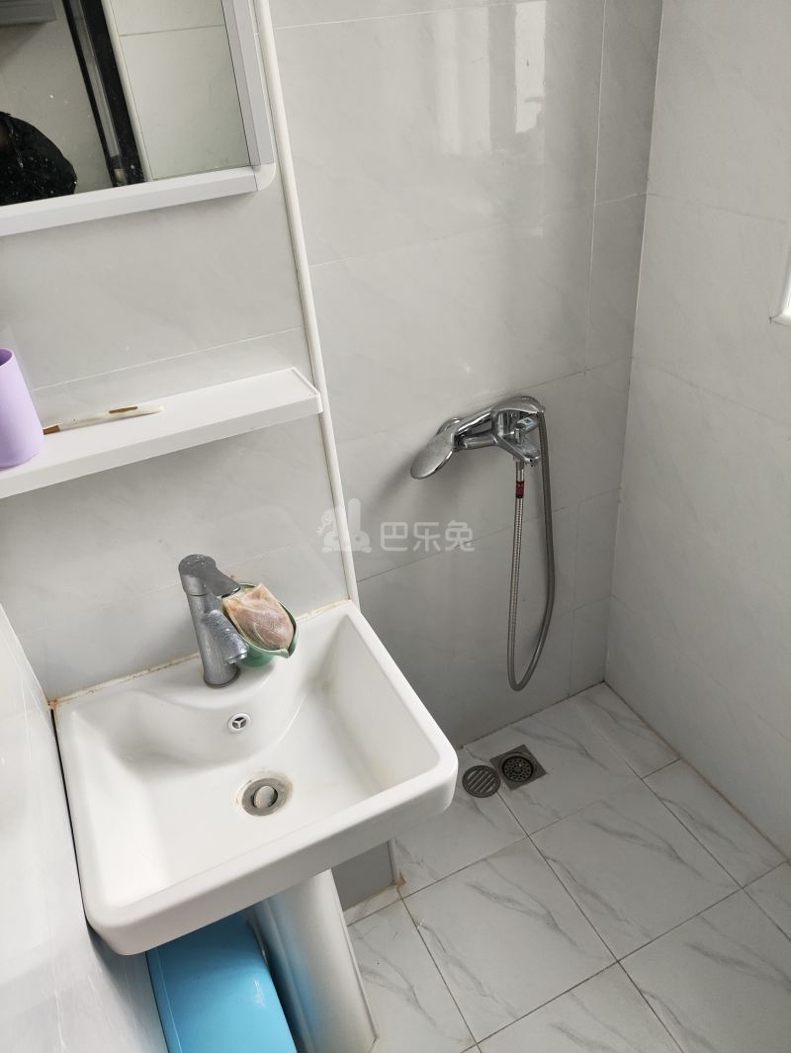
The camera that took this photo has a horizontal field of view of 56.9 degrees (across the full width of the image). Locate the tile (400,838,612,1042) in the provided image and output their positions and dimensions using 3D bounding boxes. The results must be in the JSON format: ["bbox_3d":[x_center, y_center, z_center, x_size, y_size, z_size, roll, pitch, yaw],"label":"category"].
[{"bbox_3d":[0.218,0.790,1.434,0.300,0.010,0.300,-18,35,-17],"label":"tile"}]

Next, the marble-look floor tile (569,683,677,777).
[{"bbox_3d":[0.561,0.502,1.812,0.120,0.010,0.277,-18,35,-17],"label":"marble-look floor tile"}]

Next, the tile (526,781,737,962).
[{"bbox_3d":[0.490,0.700,1.523,0.300,0.010,0.300,-18,35,-17],"label":"tile"}]

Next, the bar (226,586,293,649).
[{"bbox_3d":[-0.180,0.130,0.991,0.064,0.026,0.096,-34,79,-35],"label":"bar"}]

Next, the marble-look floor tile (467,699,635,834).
[{"bbox_3d":[0.371,0.565,1.749,0.300,0.010,0.277,-18,35,-17],"label":"marble-look floor tile"}]

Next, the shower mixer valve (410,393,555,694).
[{"bbox_3d":[0.180,0.071,1.427,0.300,0.710,0.180,-18,34,-18],"label":"shower mixer valve"}]

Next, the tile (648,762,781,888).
[{"bbox_3d":[0.680,0.636,1.586,0.120,0.010,0.300,-18,35,-17],"label":"tile"}]

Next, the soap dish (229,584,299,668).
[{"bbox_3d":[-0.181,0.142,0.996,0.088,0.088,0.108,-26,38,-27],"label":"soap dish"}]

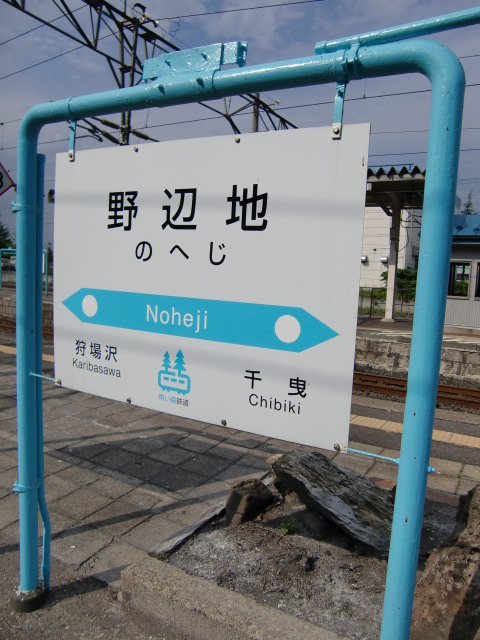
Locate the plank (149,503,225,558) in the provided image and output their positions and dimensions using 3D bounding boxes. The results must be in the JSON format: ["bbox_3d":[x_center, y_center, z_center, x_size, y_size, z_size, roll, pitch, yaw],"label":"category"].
[{"bbox_3d":[-0.213,1.144,2.841,0.090,0.050,0.740,7,8,30],"label":"plank"}]

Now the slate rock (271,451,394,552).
[{"bbox_3d":[0.622,1.123,3.280,0.840,0.140,0.370,27,26,28],"label":"slate rock"}]

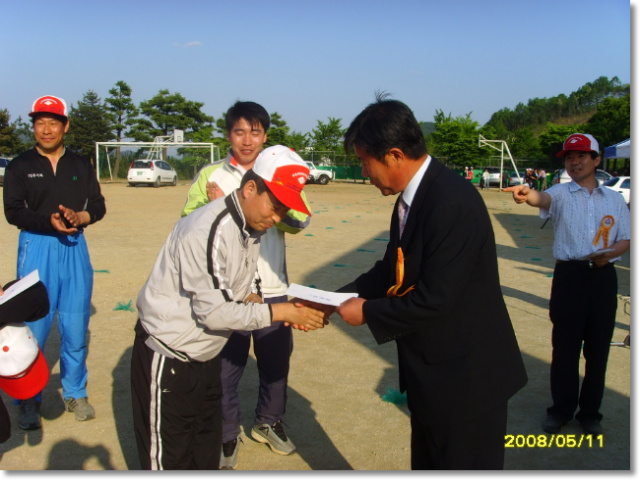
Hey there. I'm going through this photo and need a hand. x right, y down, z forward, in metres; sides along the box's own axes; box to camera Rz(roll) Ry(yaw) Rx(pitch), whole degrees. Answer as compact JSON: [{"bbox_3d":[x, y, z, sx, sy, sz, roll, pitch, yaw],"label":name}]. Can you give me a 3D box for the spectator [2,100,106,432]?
[{"bbox_3d":[-1.433,0.110,3.915,0.560,1.770,0.450,-1,6,-20],"label":"spectator"}]

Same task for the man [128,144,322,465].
[{"bbox_3d":[-0.301,0.437,2.328,0.640,1.500,0.520,3,6,18],"label":"man"}]

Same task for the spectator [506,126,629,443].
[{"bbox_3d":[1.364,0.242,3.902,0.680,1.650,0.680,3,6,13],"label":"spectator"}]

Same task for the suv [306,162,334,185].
[{"bbox_3d":[-1.123,-5.110,54.566,4.300,1.830,1.800,1,6,0],"label":"suv"}]

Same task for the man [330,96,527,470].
[{"bbox_3d":[0.330,0.406,2.152,0.600,1.630,0.520,2,6,7],"label":"man"}]

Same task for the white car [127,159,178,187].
[{"bbox_3d":[-10.071,-4.107,43.836,1.760,1.580,4.350,2,6,6],"label":"white car"}]

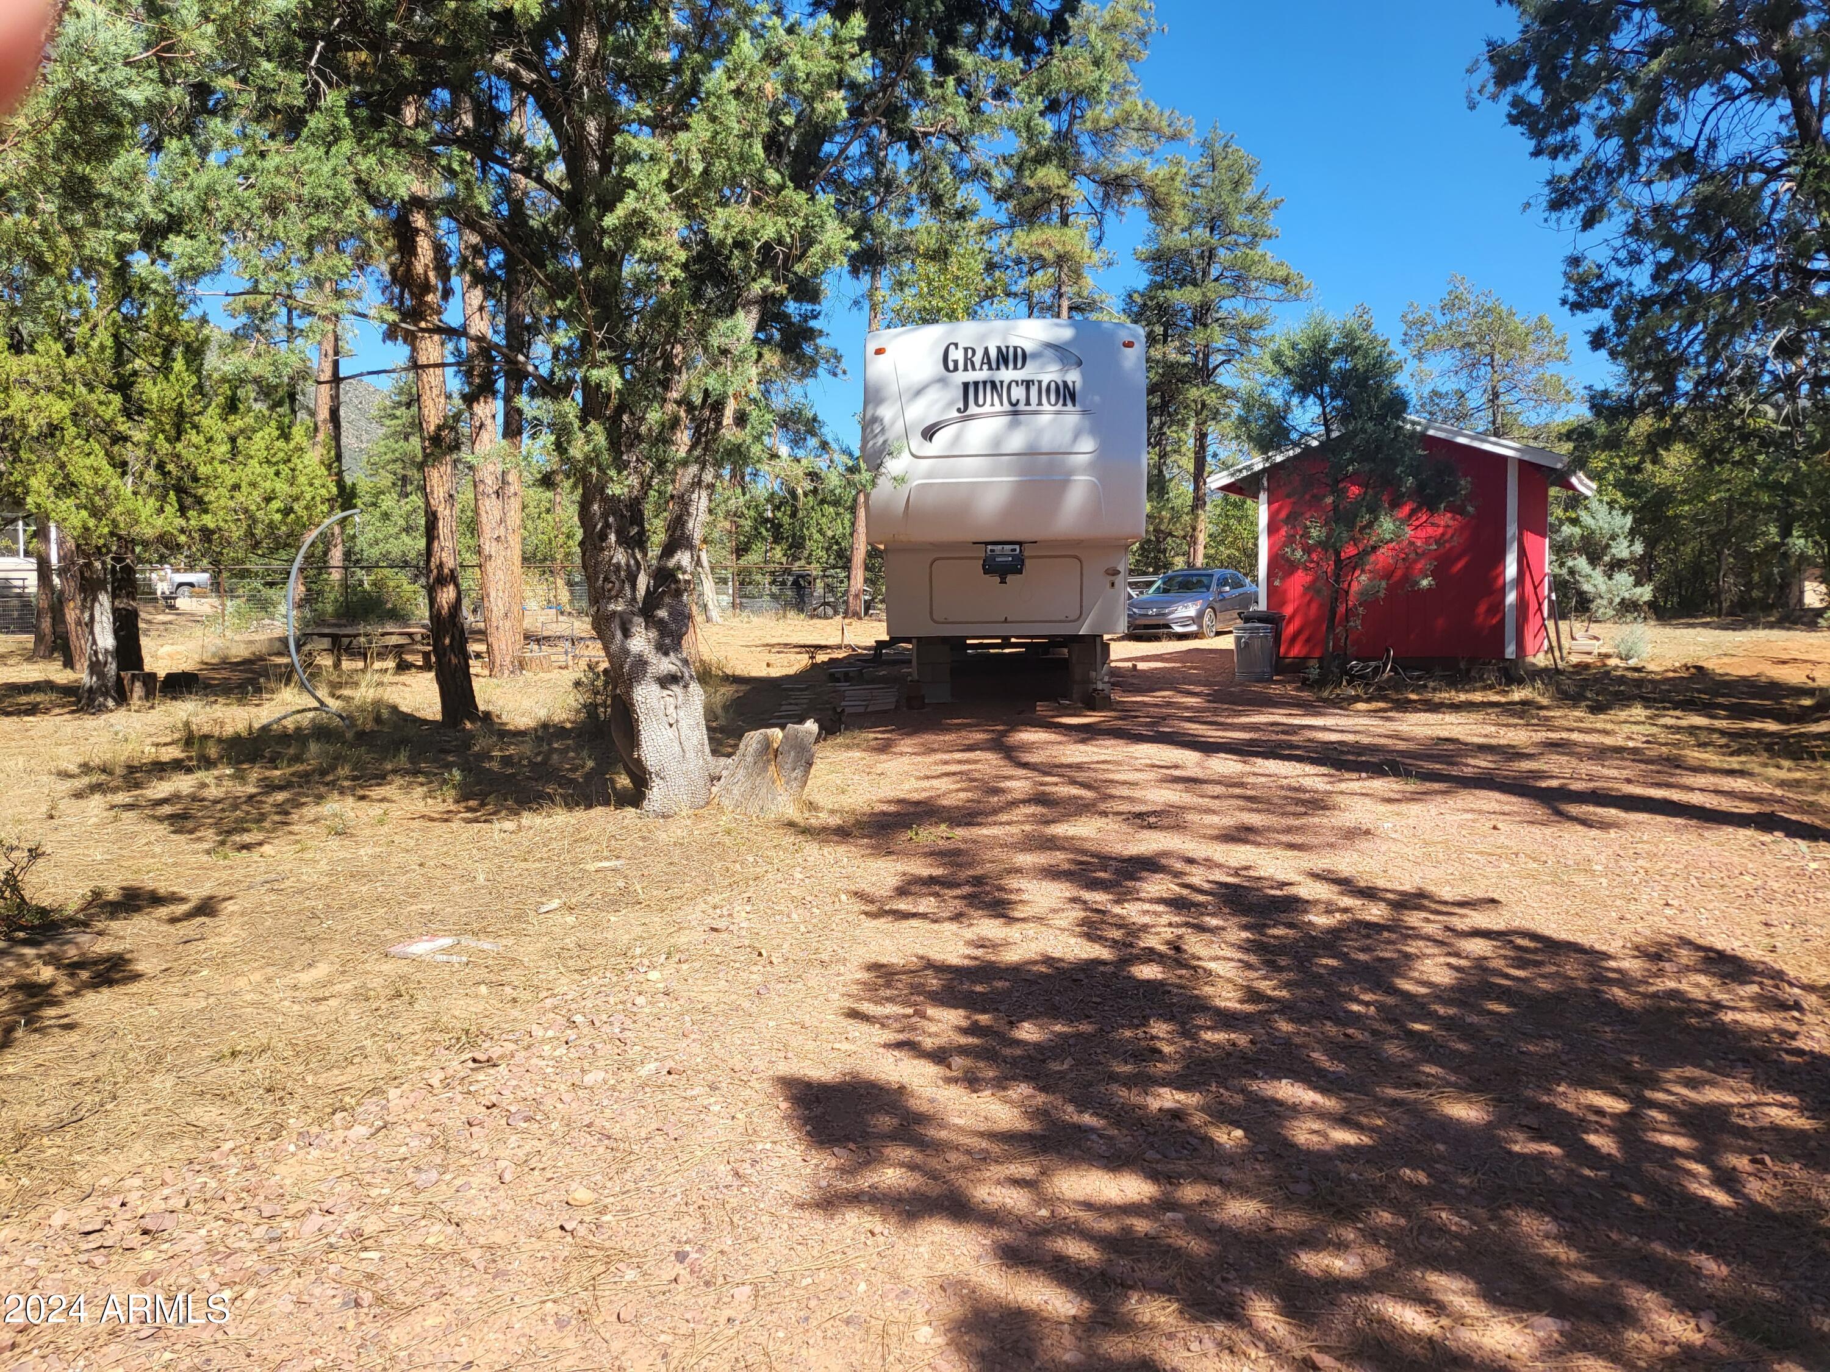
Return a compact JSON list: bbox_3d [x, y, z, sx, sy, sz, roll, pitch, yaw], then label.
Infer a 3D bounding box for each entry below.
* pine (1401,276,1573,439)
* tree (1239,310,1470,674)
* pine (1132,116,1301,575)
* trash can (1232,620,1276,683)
[{"bbox_3d":[16.190,-6.859,38.727,4.900,9.800,4.800,-1,3,0],"label":"pine"},{"bbox_3d":[5.028,-2.188,15.780,2.550,4.300,2.400,-1,3,0],"label":"tree"},{"bbox_3d":[9.666,-10.307,44.551,5.700,16.100,5.600,-1,3,0],"label":"pine"},{"bbox_3d":[4.023,-0.422,16.280,0.500,0.710,0.500,-1,3,0],"label":"trash can"}]

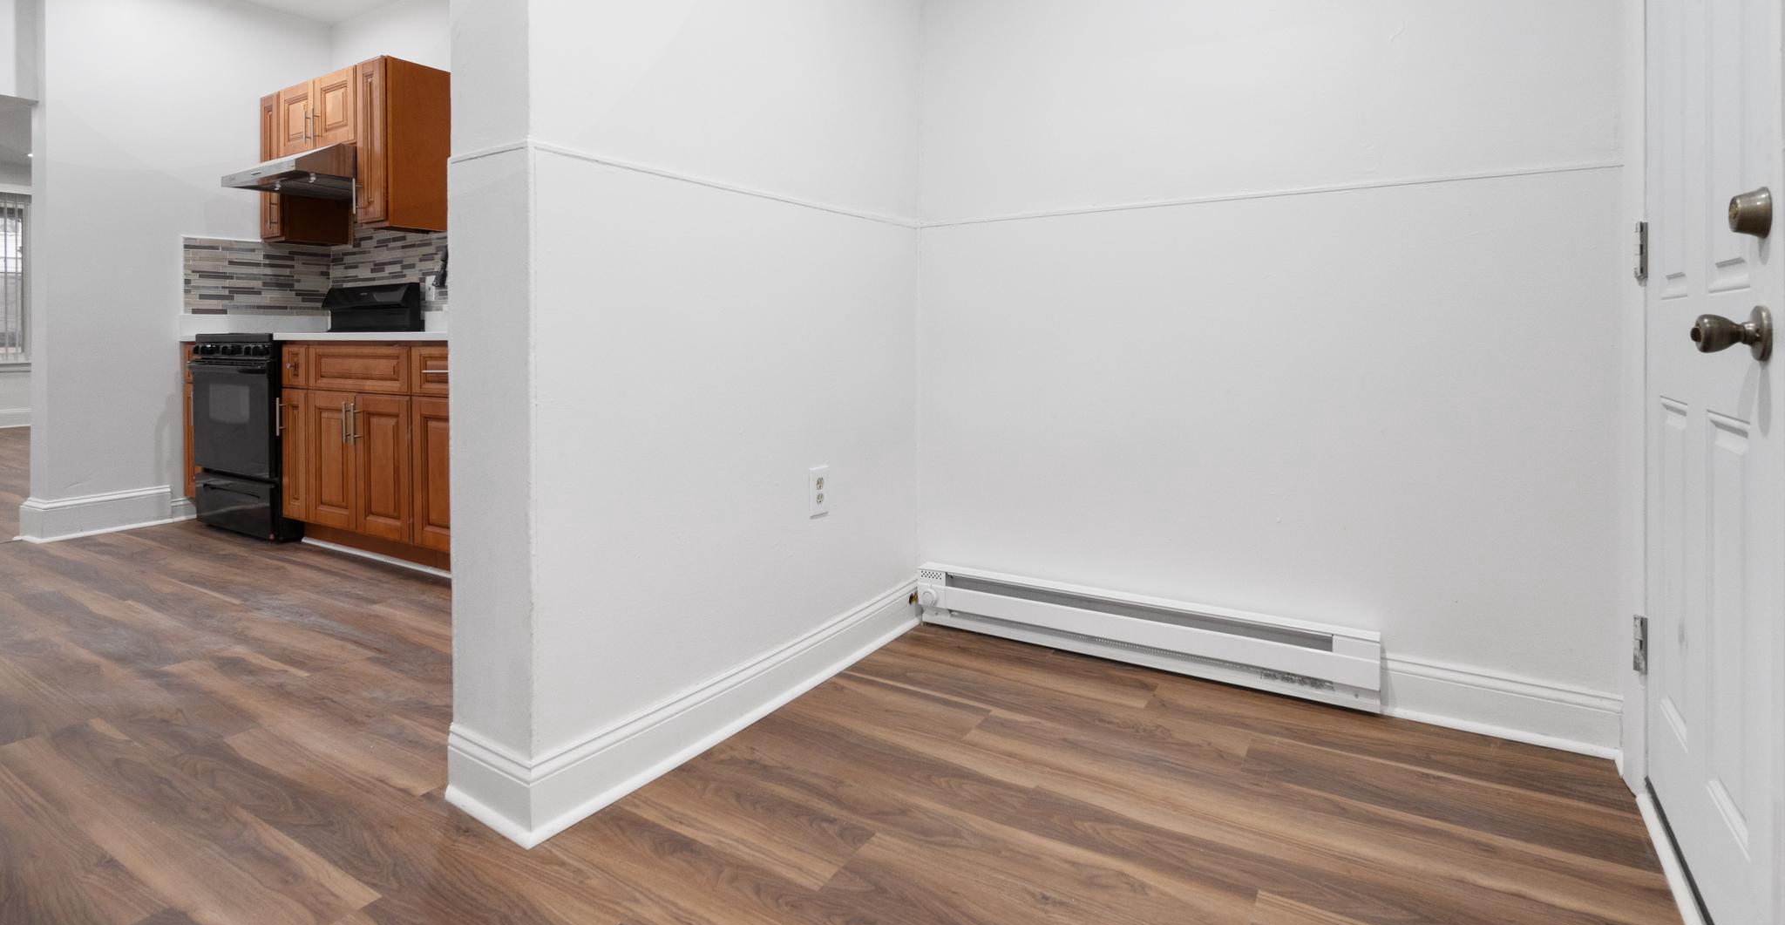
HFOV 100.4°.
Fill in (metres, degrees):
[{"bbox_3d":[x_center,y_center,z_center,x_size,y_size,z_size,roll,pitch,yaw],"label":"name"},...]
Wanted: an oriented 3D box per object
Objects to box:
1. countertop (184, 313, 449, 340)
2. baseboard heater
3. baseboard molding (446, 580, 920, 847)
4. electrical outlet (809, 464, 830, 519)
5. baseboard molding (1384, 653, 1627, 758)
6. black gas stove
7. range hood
[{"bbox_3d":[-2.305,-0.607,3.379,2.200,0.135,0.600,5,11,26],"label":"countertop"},{"bbox_3d":[0.645,0.459,2.081,1.211,0.172,0.075,5,11,26],"label":"baseboard heater"},{"bbox_3d":[-0.395,0.516,1.897,0.271,0.142,1.269,7,12,36],"label":"baseboard molding"},{"bbox_3d":[-0.193,0.080,1.988,0.009,0.123,0.078,7,12,36],"label":"electrical outlet"},{"bbox_3d":[1.373,0.552,1.701,0.425,0.136,0.028,5,11,27],"label":"baseboard molding"},{"bbox_3d":[-2.842,-0.213,3.653,0.732,1.000,0.630,6,11,30],"label":"black gas stove"},{"bbox_3d":[-2.819,-1.447,3.686,0.740,0.175,0.510,6,11,30],"label":"range hood"}]

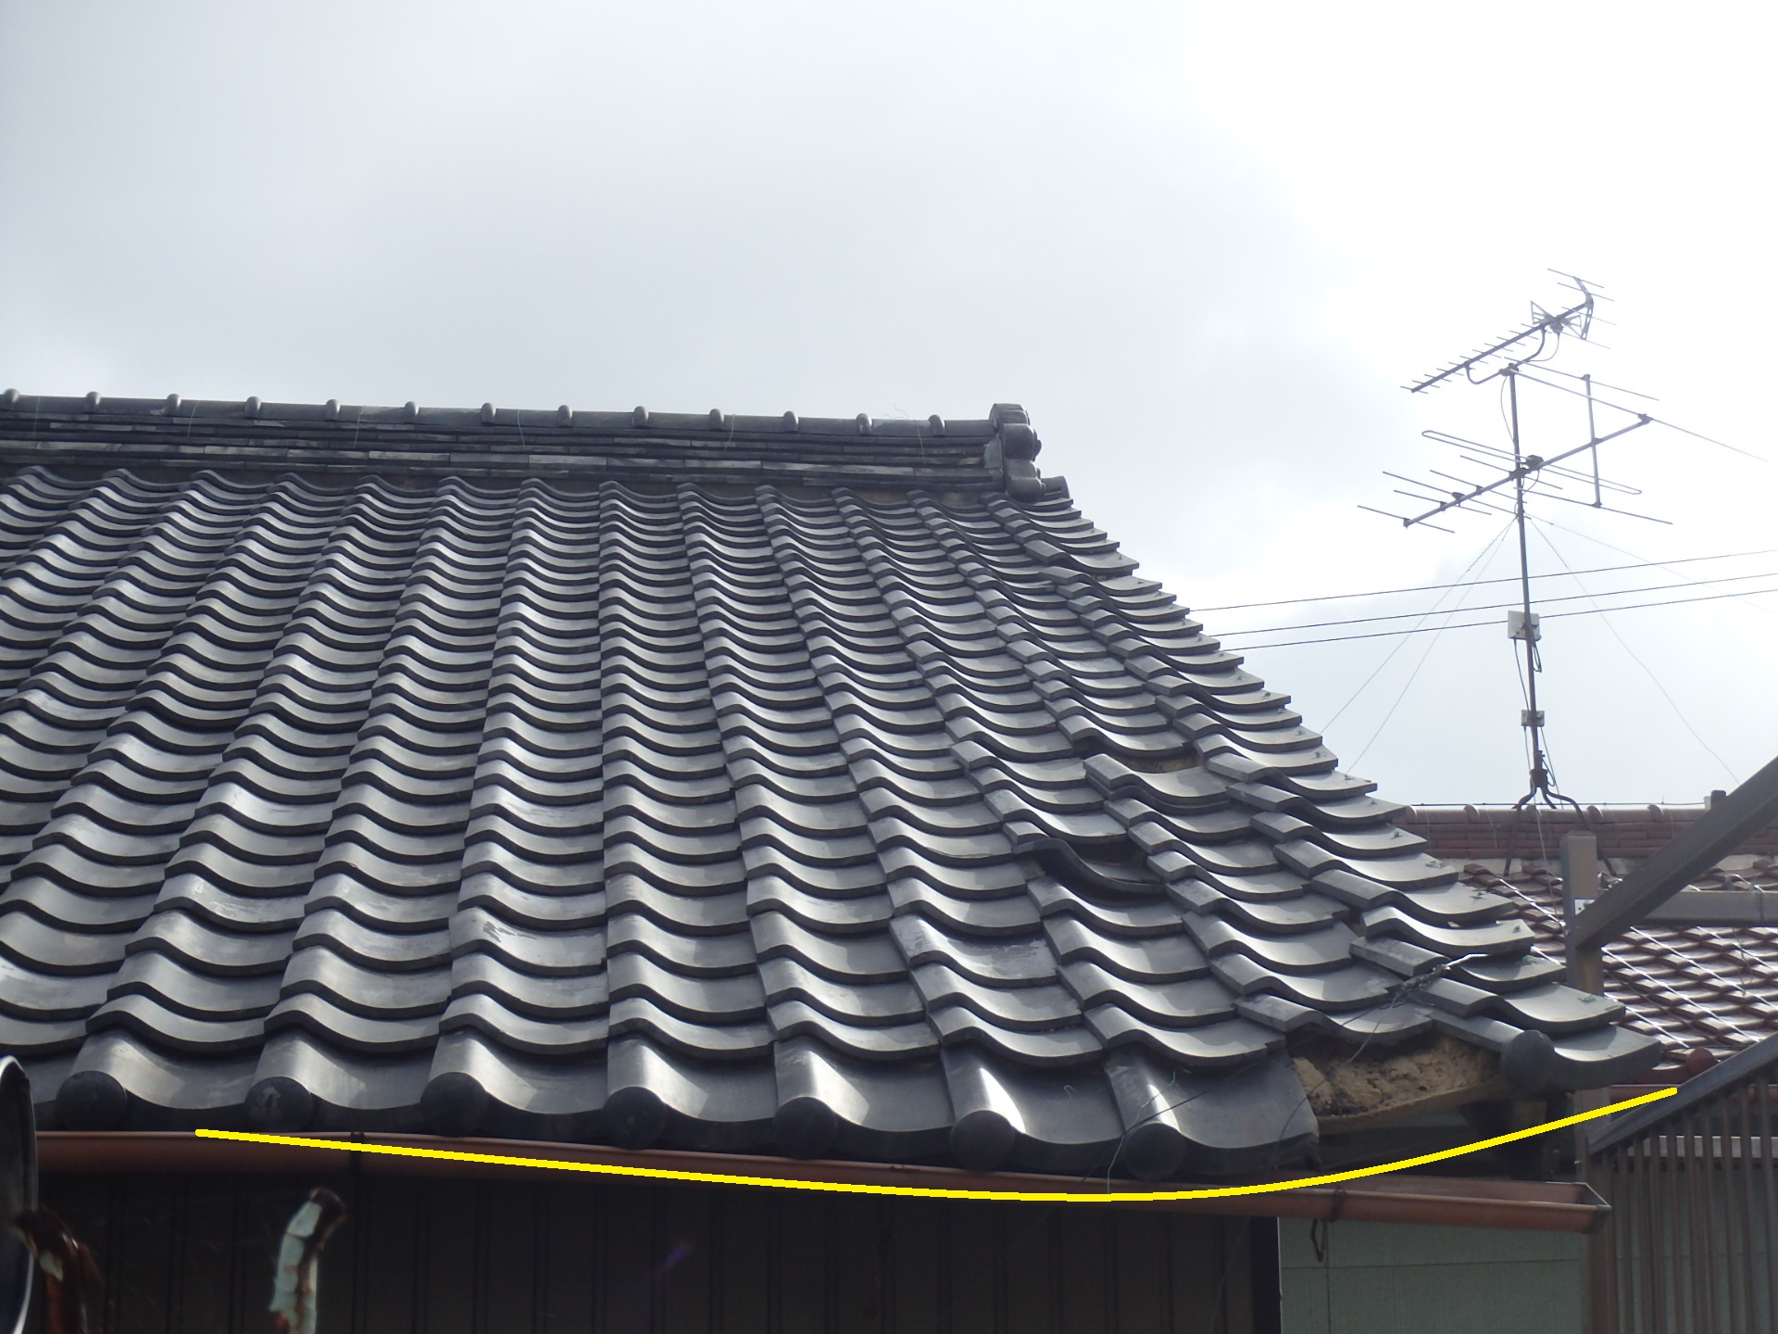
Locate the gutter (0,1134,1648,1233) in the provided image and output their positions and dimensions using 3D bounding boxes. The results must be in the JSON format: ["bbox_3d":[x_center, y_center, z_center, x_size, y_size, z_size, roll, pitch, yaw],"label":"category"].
[{"bbox_3d":[-0.103,0.780,4.641,2.437,0.072,0.105,4,-14,-8],"label":"gutter"}]

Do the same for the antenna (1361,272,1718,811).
[{"bbox_3d":[2.728,-0.485,13.200,1.500,2.250,1.600,6,-15,-28],"label":"antenna"}]

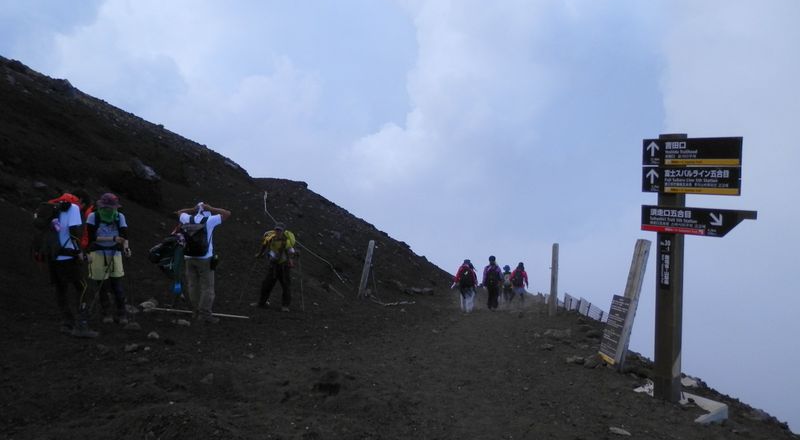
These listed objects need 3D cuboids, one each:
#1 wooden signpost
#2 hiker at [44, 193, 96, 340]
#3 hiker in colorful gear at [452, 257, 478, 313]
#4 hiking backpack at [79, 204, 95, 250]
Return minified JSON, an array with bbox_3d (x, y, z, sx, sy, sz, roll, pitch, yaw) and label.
[{"bbox_3d":[2.313,0.409,4.489,0.190,2.140,0.832,-8,9,-42],"label":"wooden signpost"},{"bbox_3d":[-3.849,0.531,6.750,0.520,1.680,0.480,-2,6,-3],"label":"hiker"},{"bbox_3d":[1.927,1.942,17.000,0.680,1.600,0.520,-1,6,5],"label":"hiker in colorful gear"},{"bbox_3d":[-4.110,0.099,7.600,0.330,0.600,0.280,-2,6,-3],"label":"hiking backpack"}]

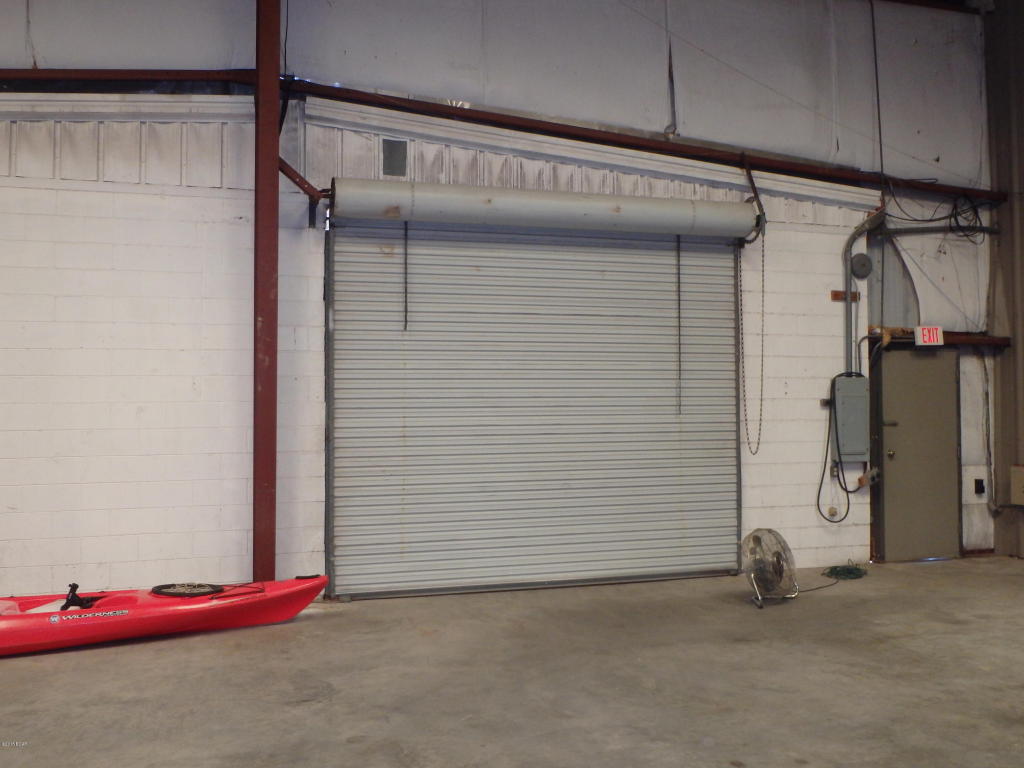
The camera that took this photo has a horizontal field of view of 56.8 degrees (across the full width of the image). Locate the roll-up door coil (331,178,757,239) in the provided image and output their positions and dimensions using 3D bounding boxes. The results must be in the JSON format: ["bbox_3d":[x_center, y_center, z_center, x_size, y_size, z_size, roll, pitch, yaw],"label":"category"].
[{"bbox_3d":[0.390,-1.473,8.087,3.800,0.340,0.350,0,-1,-17],"label":"roll-up door coil"}]

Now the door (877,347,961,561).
[{"bbox_3d":[4.125,0.703,9.538,0.950,2.120,0.070,0,-1,-17],"label":"door"}]

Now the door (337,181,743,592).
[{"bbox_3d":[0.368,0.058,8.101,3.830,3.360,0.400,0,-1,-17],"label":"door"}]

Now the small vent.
[{"bbox_3d":[-0.987,-1.917,8.024,0.209,0.305,0.040,0,-1,-17],"label":"small vent"}]

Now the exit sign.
[{"bbox_3d":[4.172,-0.477,9.461,0.305,0.190,0.050,0,-1,-17],"label":"exit sign"}]

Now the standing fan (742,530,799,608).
[{"bbox_3d":[2.056,1.442,7.473,0.500,0.570,0.300,0,-1,-32],"label":"standing fan"}]

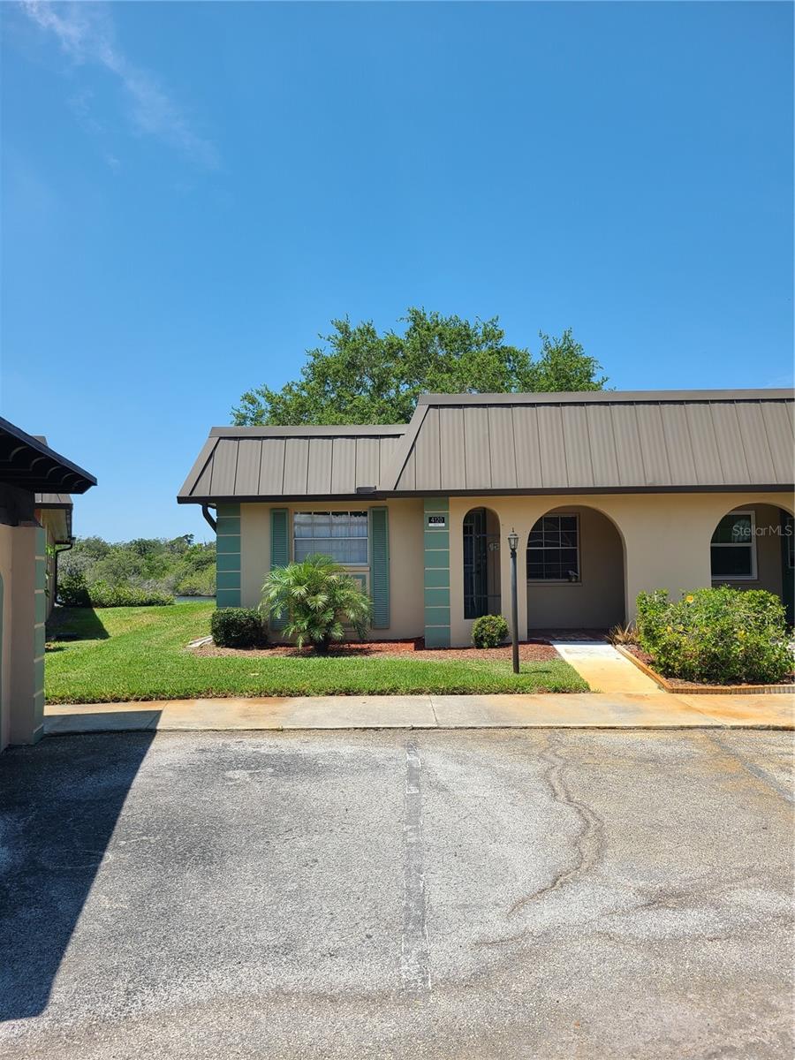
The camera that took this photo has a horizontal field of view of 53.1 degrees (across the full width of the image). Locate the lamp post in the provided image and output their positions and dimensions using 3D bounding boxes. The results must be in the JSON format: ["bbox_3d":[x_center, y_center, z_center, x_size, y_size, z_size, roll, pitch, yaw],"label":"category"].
[{"bbox_3d":[1.569,0.951,10.650,0.160,1.940,0.160,-1,-2,0],"label":"lamp post"}]

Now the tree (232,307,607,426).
[{"bbox_3d":[0.800,-2.800,31.000,15.200,11.300,13.500,-1,-2,0],"label":"tree"}]

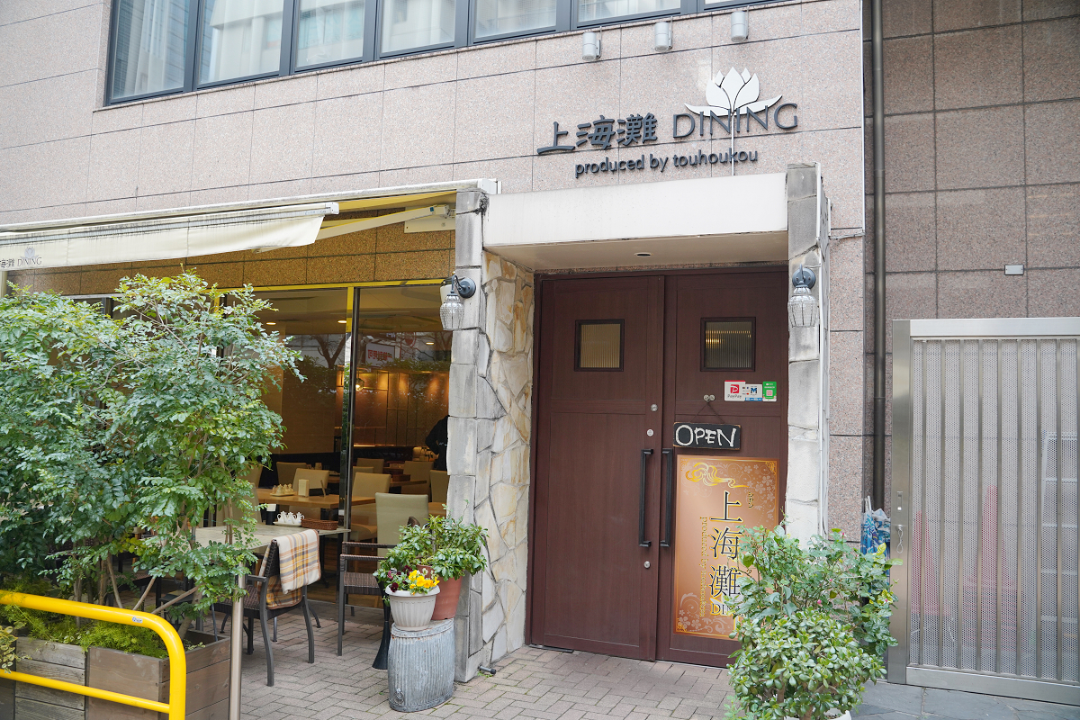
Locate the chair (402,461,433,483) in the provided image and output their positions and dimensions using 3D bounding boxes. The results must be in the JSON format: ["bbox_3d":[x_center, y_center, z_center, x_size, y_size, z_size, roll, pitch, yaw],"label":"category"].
[{"bbox_3d":[-1.601,1.707,10.314,0.450,0.890,0.560,1,-4,13],"label":"chair"}]

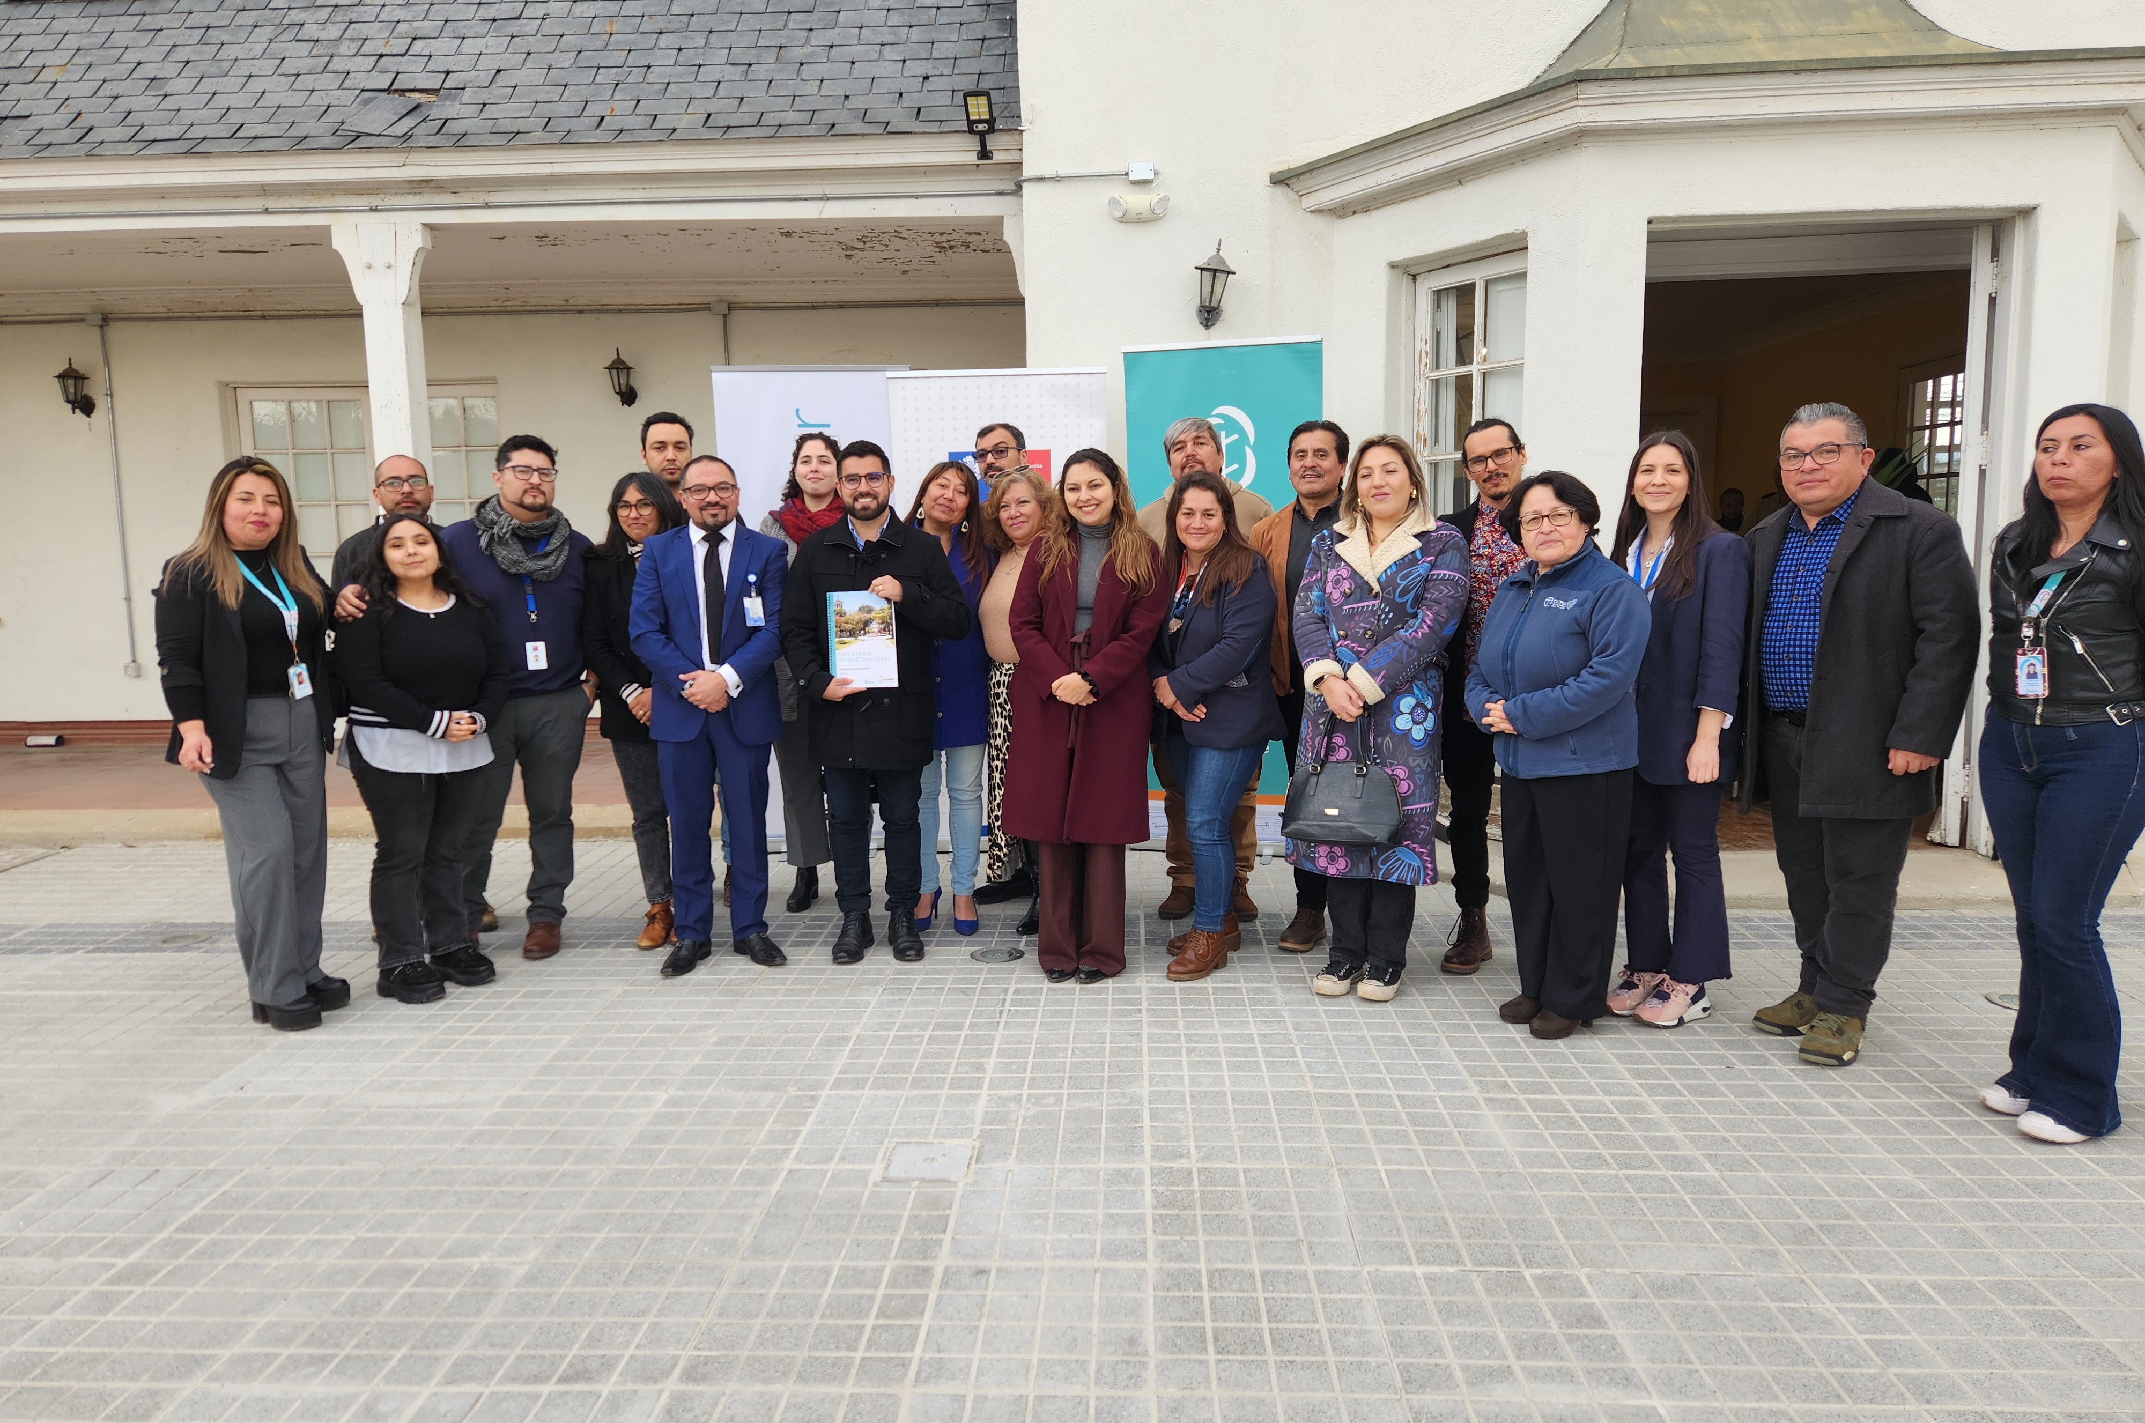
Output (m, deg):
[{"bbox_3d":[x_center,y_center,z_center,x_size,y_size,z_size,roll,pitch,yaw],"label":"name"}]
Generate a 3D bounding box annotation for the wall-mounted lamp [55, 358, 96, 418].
[{"bbox_3d":[-6.253,-2.032,8.930,0.185,0.370,0.240,-1,7,2],"label":"wall-mounted lamp"}]

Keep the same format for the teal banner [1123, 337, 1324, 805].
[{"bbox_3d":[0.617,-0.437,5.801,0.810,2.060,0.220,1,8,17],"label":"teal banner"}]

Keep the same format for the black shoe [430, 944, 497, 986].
[{"bbox_3d":[-1.934,0.779,4.516,0.268,0.120,0.107,3,8,28],"label":"black shoe"}]

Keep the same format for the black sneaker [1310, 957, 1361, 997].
[{"bbox_3d":[0.805,0.756,4.276,0.101,0.120,0.270,3,8,31],"label":"black sneaker"}]

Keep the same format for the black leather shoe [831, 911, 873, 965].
[{"bbox_3d":[-0.720,0.713,4.683,0.107,0.150,0.296,0,7,6],"label":"black leather shoe"}]

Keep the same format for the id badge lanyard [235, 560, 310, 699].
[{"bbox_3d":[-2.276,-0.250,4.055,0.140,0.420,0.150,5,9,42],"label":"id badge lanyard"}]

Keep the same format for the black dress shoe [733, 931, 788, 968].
[{"bbox_3d":[-1.028,0.739,4.667,0.105,0.115,0.301,-7,9,-39],"label":"black dress shoe"}]

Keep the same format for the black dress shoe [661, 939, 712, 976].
[{"bbox_3d":[-1.251,0.757,4.630,0.105,0.110,0.305,0,7,6],"label":"black dress shoe"}]

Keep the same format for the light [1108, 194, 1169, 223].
[{"bbox_3d":[0.274,-2.083,5.901,0.250,0.115,0.090,-2,7,3],"label":"light"}]

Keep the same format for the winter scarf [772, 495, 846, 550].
[{"bbox_3d":[-0.930,-0.659,5.120,0.300,0.270,0.250,-2,7,-5],"label":"winter scarf"}]

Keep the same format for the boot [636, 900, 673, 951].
[{"bbox_3d":[-1.425,0.715,4.930,0.100,0.140,0.270,0,7,8],"label":"boot"}]

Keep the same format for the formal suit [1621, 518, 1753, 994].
[{"bbox_3d":[1.741,0.142,4.075,0.430,1.323,0.290,5,9,38],"label":"formal suit"}]

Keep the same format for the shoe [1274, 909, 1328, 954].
[{"bbox_3d":[0.763,0.692,4.735,0.112,0.140,0.300,3,8,30],"label":"shoe"}]

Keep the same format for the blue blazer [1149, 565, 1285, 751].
[{"bbox_3d":[0.463,-0.170,4.499,0.460,0.594,0.330,4,8,34],"label":"blue blazer"}]

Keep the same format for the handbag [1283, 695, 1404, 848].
[{"bbox_3d":[0.761,0.166,4.030,0.325,0.400,0.150,1,8,17],"label":"handbag"}]

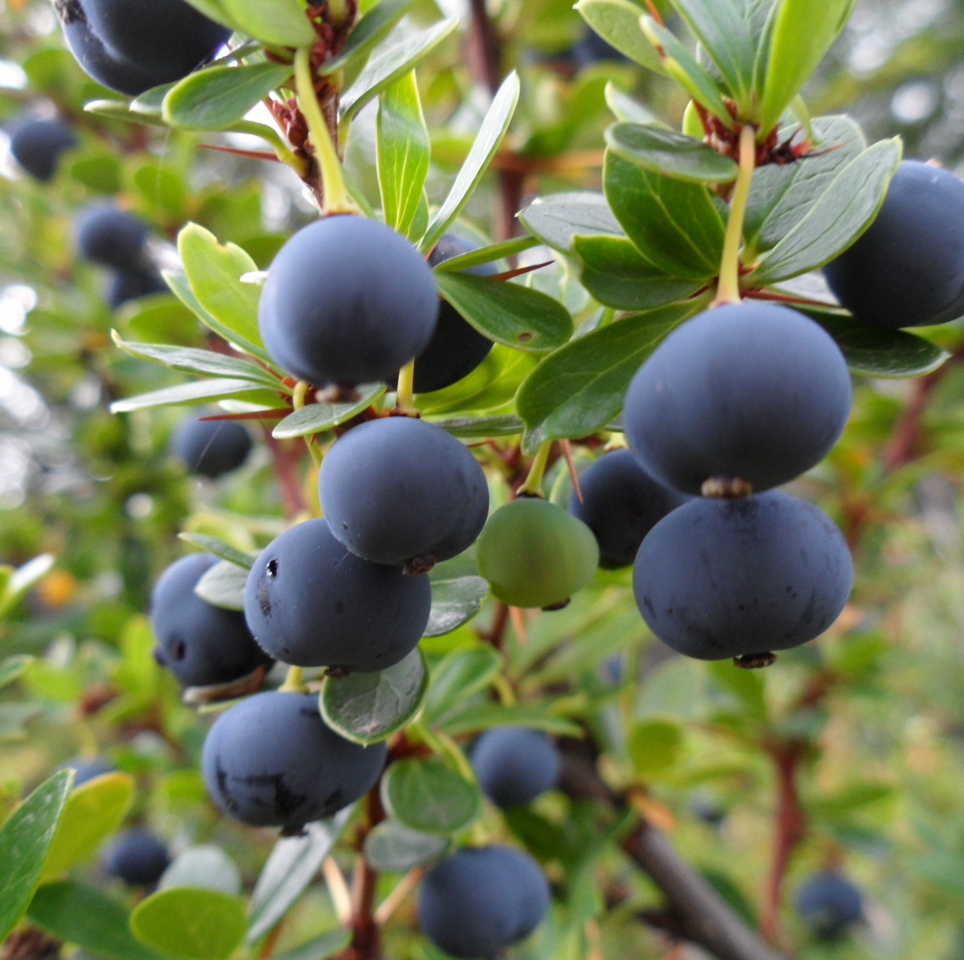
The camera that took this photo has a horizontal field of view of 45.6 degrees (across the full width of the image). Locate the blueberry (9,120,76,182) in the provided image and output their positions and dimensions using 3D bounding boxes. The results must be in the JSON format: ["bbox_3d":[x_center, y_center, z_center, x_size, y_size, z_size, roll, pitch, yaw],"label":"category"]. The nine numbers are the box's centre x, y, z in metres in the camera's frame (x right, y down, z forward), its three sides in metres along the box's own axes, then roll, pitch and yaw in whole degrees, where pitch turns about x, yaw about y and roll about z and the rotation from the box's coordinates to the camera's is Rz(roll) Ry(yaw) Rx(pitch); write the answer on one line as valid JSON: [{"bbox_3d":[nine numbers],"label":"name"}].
[{"bbox_3d":[-0.072,-0.054,0.188,0.011,0.010,0.011,0,-3,0],"label":"blueberry"}]

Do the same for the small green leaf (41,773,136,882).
[{"bbox_3d":[-0.037,0.032,0.106,0.006,0.012,0.002,38,-10,-12],"label":"small green leaf"}]

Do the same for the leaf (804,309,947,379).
[{"bbox_3d":[0.026,-0.010,0.079,0.015,0.001,0.005,14,40,-11],"label":"leaf"}]

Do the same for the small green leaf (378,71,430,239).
[{"bbox_3d":[-0.005,-0.023,0.082,0.004,0.013,0.002,-10,-15,27],"label":"small green leaf"}]

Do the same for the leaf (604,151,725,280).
[{"bbox_3d":[0.015,-0.020,0.088,0.007,0.013,0.002,-36,19,16],"label":"leaf"}]

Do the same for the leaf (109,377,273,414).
[{"bbox_3d":[-0.022,-0.006,0.087,0.012,0.002,0.005,-6,26,-14],"label":"leaf"}]

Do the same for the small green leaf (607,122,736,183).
[{"bbox_3d":[0.014,-0.024,0.084,0.011,0.002,0.006,4,33,-26],"label":"small green leaf"}]

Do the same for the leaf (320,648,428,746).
[{"bbox_3d":[-0.007,0.014,0.080,0.007,0.009,0.001,8,-14,4],"label":"leaf"}]

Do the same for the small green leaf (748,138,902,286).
[{"bbox_3d":[0.026,-0.020,0.088,0.015,0.006,0.002,-43,-38,16],"label":"small green leaf"}]

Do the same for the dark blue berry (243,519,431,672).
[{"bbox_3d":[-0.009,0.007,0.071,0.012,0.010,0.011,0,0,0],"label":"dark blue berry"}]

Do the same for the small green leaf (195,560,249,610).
[{"bbox_3d":[-0.017,0.008,0.085,0.009,0.004,0.001,-5,-31,-15],"label":"small green leaf"}]

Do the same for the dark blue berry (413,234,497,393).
[{"bbox_3d":[-0.004,-0.011,0.076,0.011,0.011,0.011,0,0,0],"label":"dark blue berry"}]

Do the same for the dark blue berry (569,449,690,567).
[{"bbox_3d":[0.012,0.002,0.085,0.010,0.009,0.010,0,-3,0],"label":"dark blue berry"}]

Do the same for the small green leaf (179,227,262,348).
[{"bbox_3d":[-0.017,-0.013,0.079,0.005,0.012,0.001,-41,16,-28],"label":"small green leaf"}]

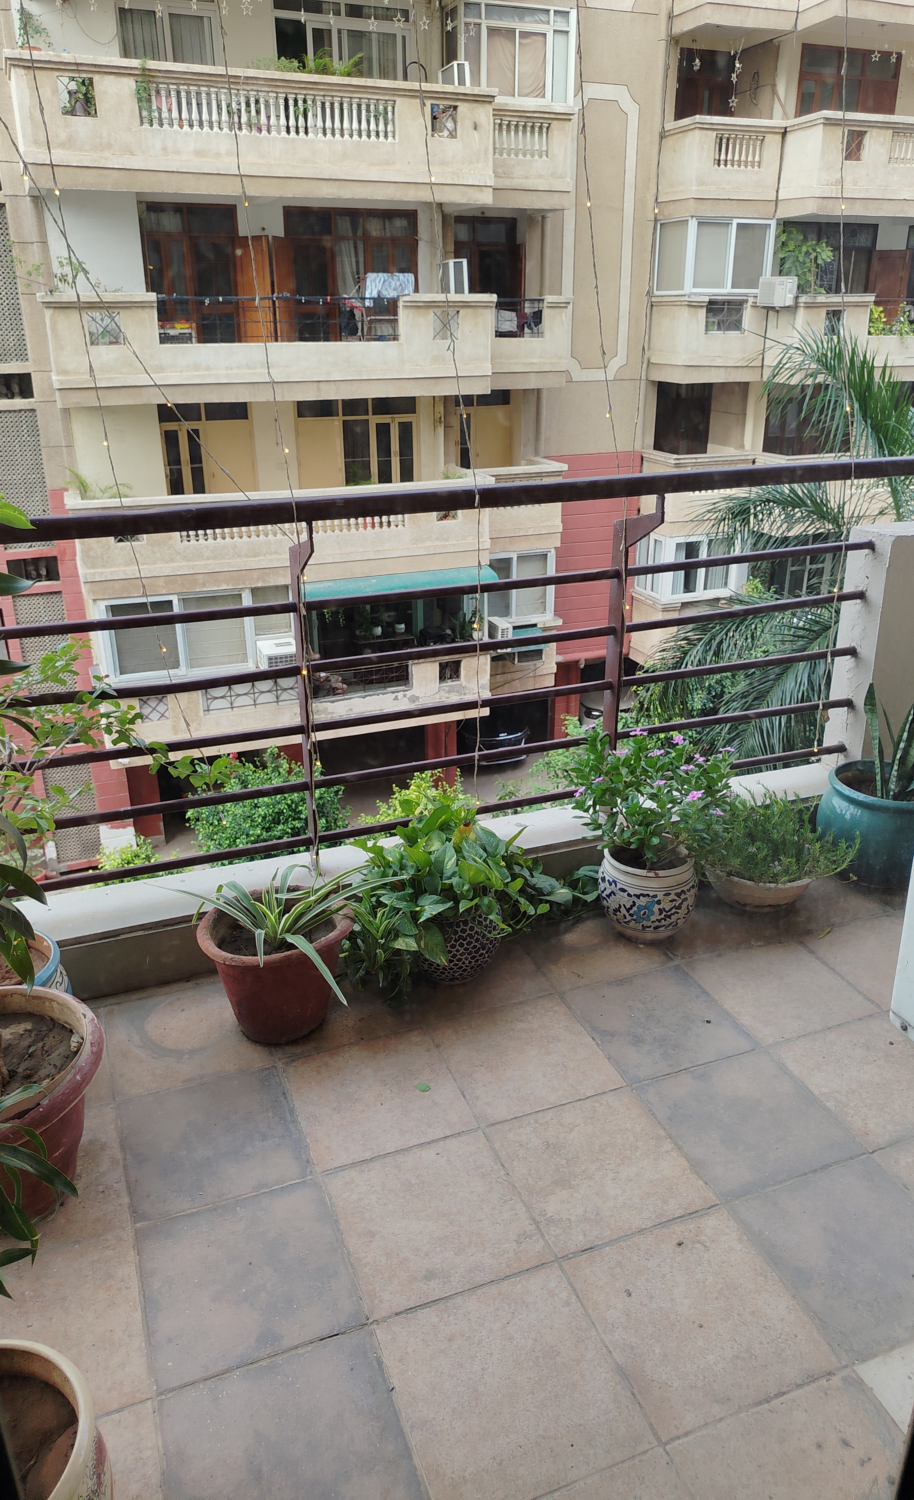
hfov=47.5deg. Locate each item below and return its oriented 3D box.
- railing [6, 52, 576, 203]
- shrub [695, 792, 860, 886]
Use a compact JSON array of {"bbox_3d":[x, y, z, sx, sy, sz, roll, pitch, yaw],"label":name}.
[{"bbox_3d":[-2.164,-9.971,17.139,9.600,1.770,1.000,-9,24,-21],"label":"railing"},{"bbox_3d":[0.804,0.201,2.623,0.385,0.170,0.340,-9,24,-20],"label":"shrub"}]

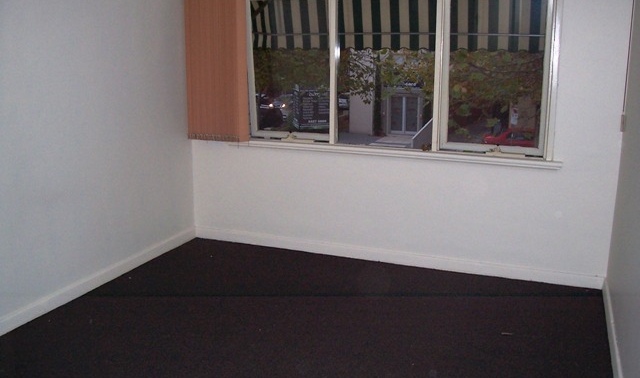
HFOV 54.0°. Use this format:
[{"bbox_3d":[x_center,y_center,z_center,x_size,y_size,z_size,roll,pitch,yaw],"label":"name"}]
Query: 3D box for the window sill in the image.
[{"bbox_3d":[0.440,-0.256,4.515,2.422,0.052,0.082,5,13,21],"label":"window sill"}]

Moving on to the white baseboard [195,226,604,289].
[{"bbox_3d":[0.430,0.489,4.724,3.123,0.097,0.020,5,13,21],"label":"white baseboard"}]

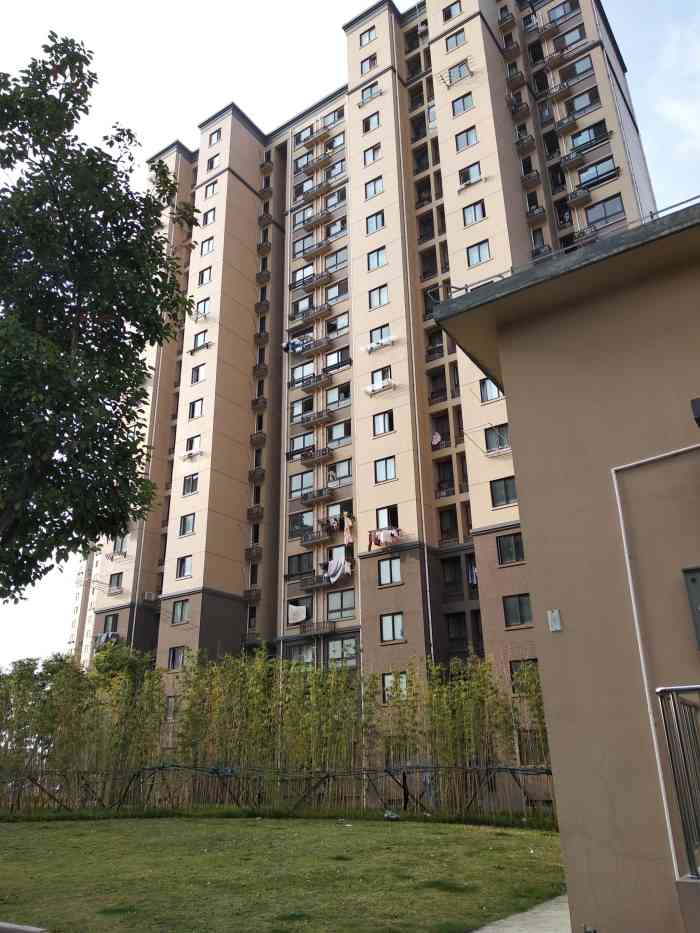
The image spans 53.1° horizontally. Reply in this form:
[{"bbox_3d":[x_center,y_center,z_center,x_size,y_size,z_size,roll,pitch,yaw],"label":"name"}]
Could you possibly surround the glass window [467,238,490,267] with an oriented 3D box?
[{"bbox_3d":[7.502,-12.322,40.651,1.341,1.371,0.153,-15,-26,31],"label":"glass window"}]

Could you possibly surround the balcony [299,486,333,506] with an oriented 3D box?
[{"bbox_3d":[-2.042,2.087,47.000,2.202,0.639,0.645,-15,-26,31],"label":"balcony"}]

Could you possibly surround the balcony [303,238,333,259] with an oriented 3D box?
[{"bbox_3d":[-2.465,-16.847,54.702,2.183,0.678,0.649,-15,-26,30],"label":"balcony"}]

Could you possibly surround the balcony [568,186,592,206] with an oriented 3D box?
[{"bbox_3d":[14.002,-16.207,42.542,1.348,0.645,0.557,-15,-26,31],"label":"balcony"}]

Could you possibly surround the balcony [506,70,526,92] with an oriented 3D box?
[{"bbox_3d":[11.416,-26.474,48.276,1.113,0.820,0.586,-15,-26,31],"label":"balcony"}]

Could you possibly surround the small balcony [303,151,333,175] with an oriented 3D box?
[{"bbox_3d":[-2.593,-24.953,57.585,2.600,0.700,0.650,-14,-26,30],"label":"small balcony"}]

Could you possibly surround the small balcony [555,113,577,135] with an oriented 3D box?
[{"bbox_3d":[14.020,-21.965,45.338,1.239,0.678,0.679,-15,-26,30],"label":"small balcony"}]

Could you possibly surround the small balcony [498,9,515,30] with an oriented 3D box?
[{"bbox_3d":[11.164,-31.626,49.958,1.100,0.650,0.680,-14,-26,30],"label":"small balcony"}]

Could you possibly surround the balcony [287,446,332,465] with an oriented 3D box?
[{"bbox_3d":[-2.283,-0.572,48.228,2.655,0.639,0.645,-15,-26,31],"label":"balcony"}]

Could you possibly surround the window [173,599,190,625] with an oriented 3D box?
[{"bbox_3d":[-10.789,9.331,44.986,1.443,1.431,0.177,-15,-26,30],"label":"window"}]

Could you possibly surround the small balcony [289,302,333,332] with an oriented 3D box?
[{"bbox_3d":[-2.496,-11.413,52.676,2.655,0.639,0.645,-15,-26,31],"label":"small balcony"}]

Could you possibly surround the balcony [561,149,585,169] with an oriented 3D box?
[{"bbox_3d":[13.919,-18.996,43.758,1.200,0.682,0.580,-15,-26,31],"label":"balcony"}]

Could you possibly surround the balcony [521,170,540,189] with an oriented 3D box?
[{"bbox_3d":[11.713,-18.386,45.143,1.119,0.682,0.580,-15,-26,31],"label":"balcony"}]

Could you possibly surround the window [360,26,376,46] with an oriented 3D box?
[{"bbox_3d":[1.354,-31.986,52.286,1.299,1.369,0.145,-15,-26,30],"label":"window"}]

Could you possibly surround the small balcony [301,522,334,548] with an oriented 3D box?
[{"bbox_3d":[-2.043,4.601,45.328,2.001,0.725,0.667,-15,-26,30],"label":"small balcony"}]

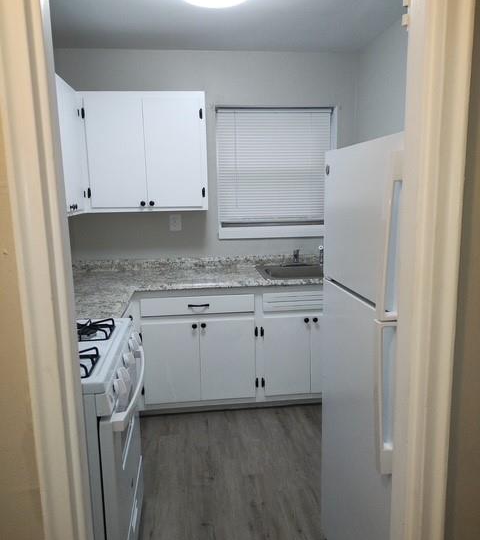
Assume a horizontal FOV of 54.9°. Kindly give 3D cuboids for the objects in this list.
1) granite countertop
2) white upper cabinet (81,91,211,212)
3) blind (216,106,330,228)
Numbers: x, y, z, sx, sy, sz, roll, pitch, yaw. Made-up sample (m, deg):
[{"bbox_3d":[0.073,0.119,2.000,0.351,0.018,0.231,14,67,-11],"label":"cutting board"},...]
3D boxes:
[{"bbox_3d":[-0.151,0.076,2.887,2.251,0.113,1.387,-2,10,-6],"label":"granite countertop"},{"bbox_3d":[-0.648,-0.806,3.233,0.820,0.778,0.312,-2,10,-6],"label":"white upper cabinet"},{"bbox_3d":[0.273,-0.791,3.546,0.874,0.854,0.050,-2,10,-6],"label":"blind"}]

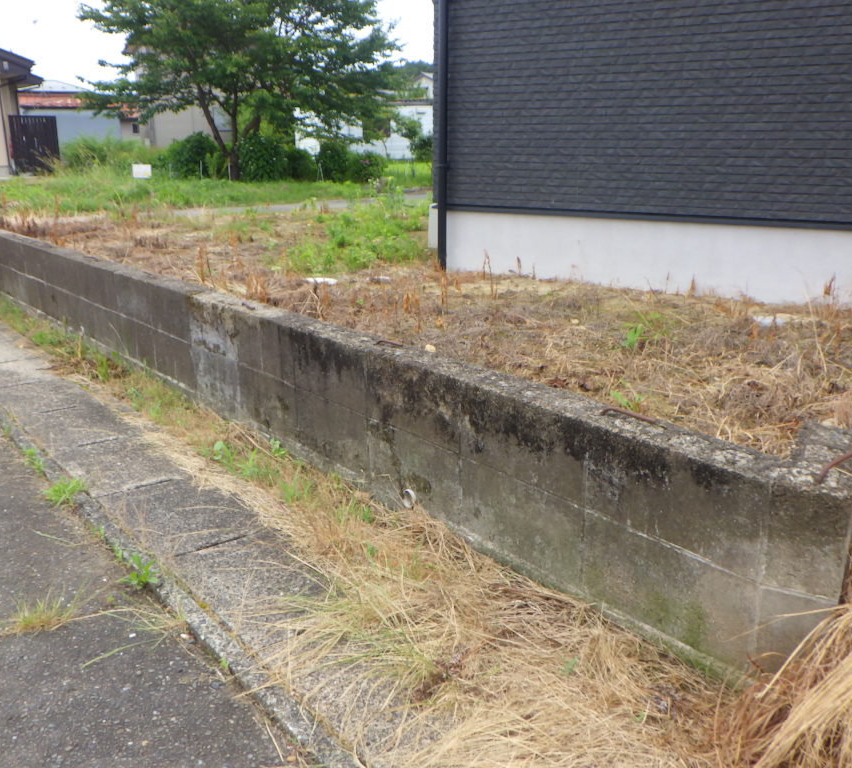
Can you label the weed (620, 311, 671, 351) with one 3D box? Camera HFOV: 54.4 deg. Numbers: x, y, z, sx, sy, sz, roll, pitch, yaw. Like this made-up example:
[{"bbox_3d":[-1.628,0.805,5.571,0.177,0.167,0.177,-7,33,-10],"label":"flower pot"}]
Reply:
[{"bbox_3d":[0.852,-0.211,3.232,0.195,0.130,0.165,4,18,14],"label":"weed"}]

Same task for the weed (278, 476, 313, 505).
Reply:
[{"bbox_3d":[-0.380,0.309,2.411,0.100,0.060,0.085,-3,17,-9],"label":"weed"}]

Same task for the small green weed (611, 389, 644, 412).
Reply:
[{"bbox_3d":[0.577,0.044,2.372,0.100,0.050,0.080,4,18,14],"label":"small green weed"}]

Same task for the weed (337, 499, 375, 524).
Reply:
[{"bbox_3d":[-0.195,0.352,2.290,0.108,0.048,0.085,-2,17,-5],"label":"weed"}]

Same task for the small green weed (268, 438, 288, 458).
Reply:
[{"bbox_3d":[-0.479,0.209,2.690,0.062,0.055,0.055,-4,17,-10],"label":"small green weed"}]

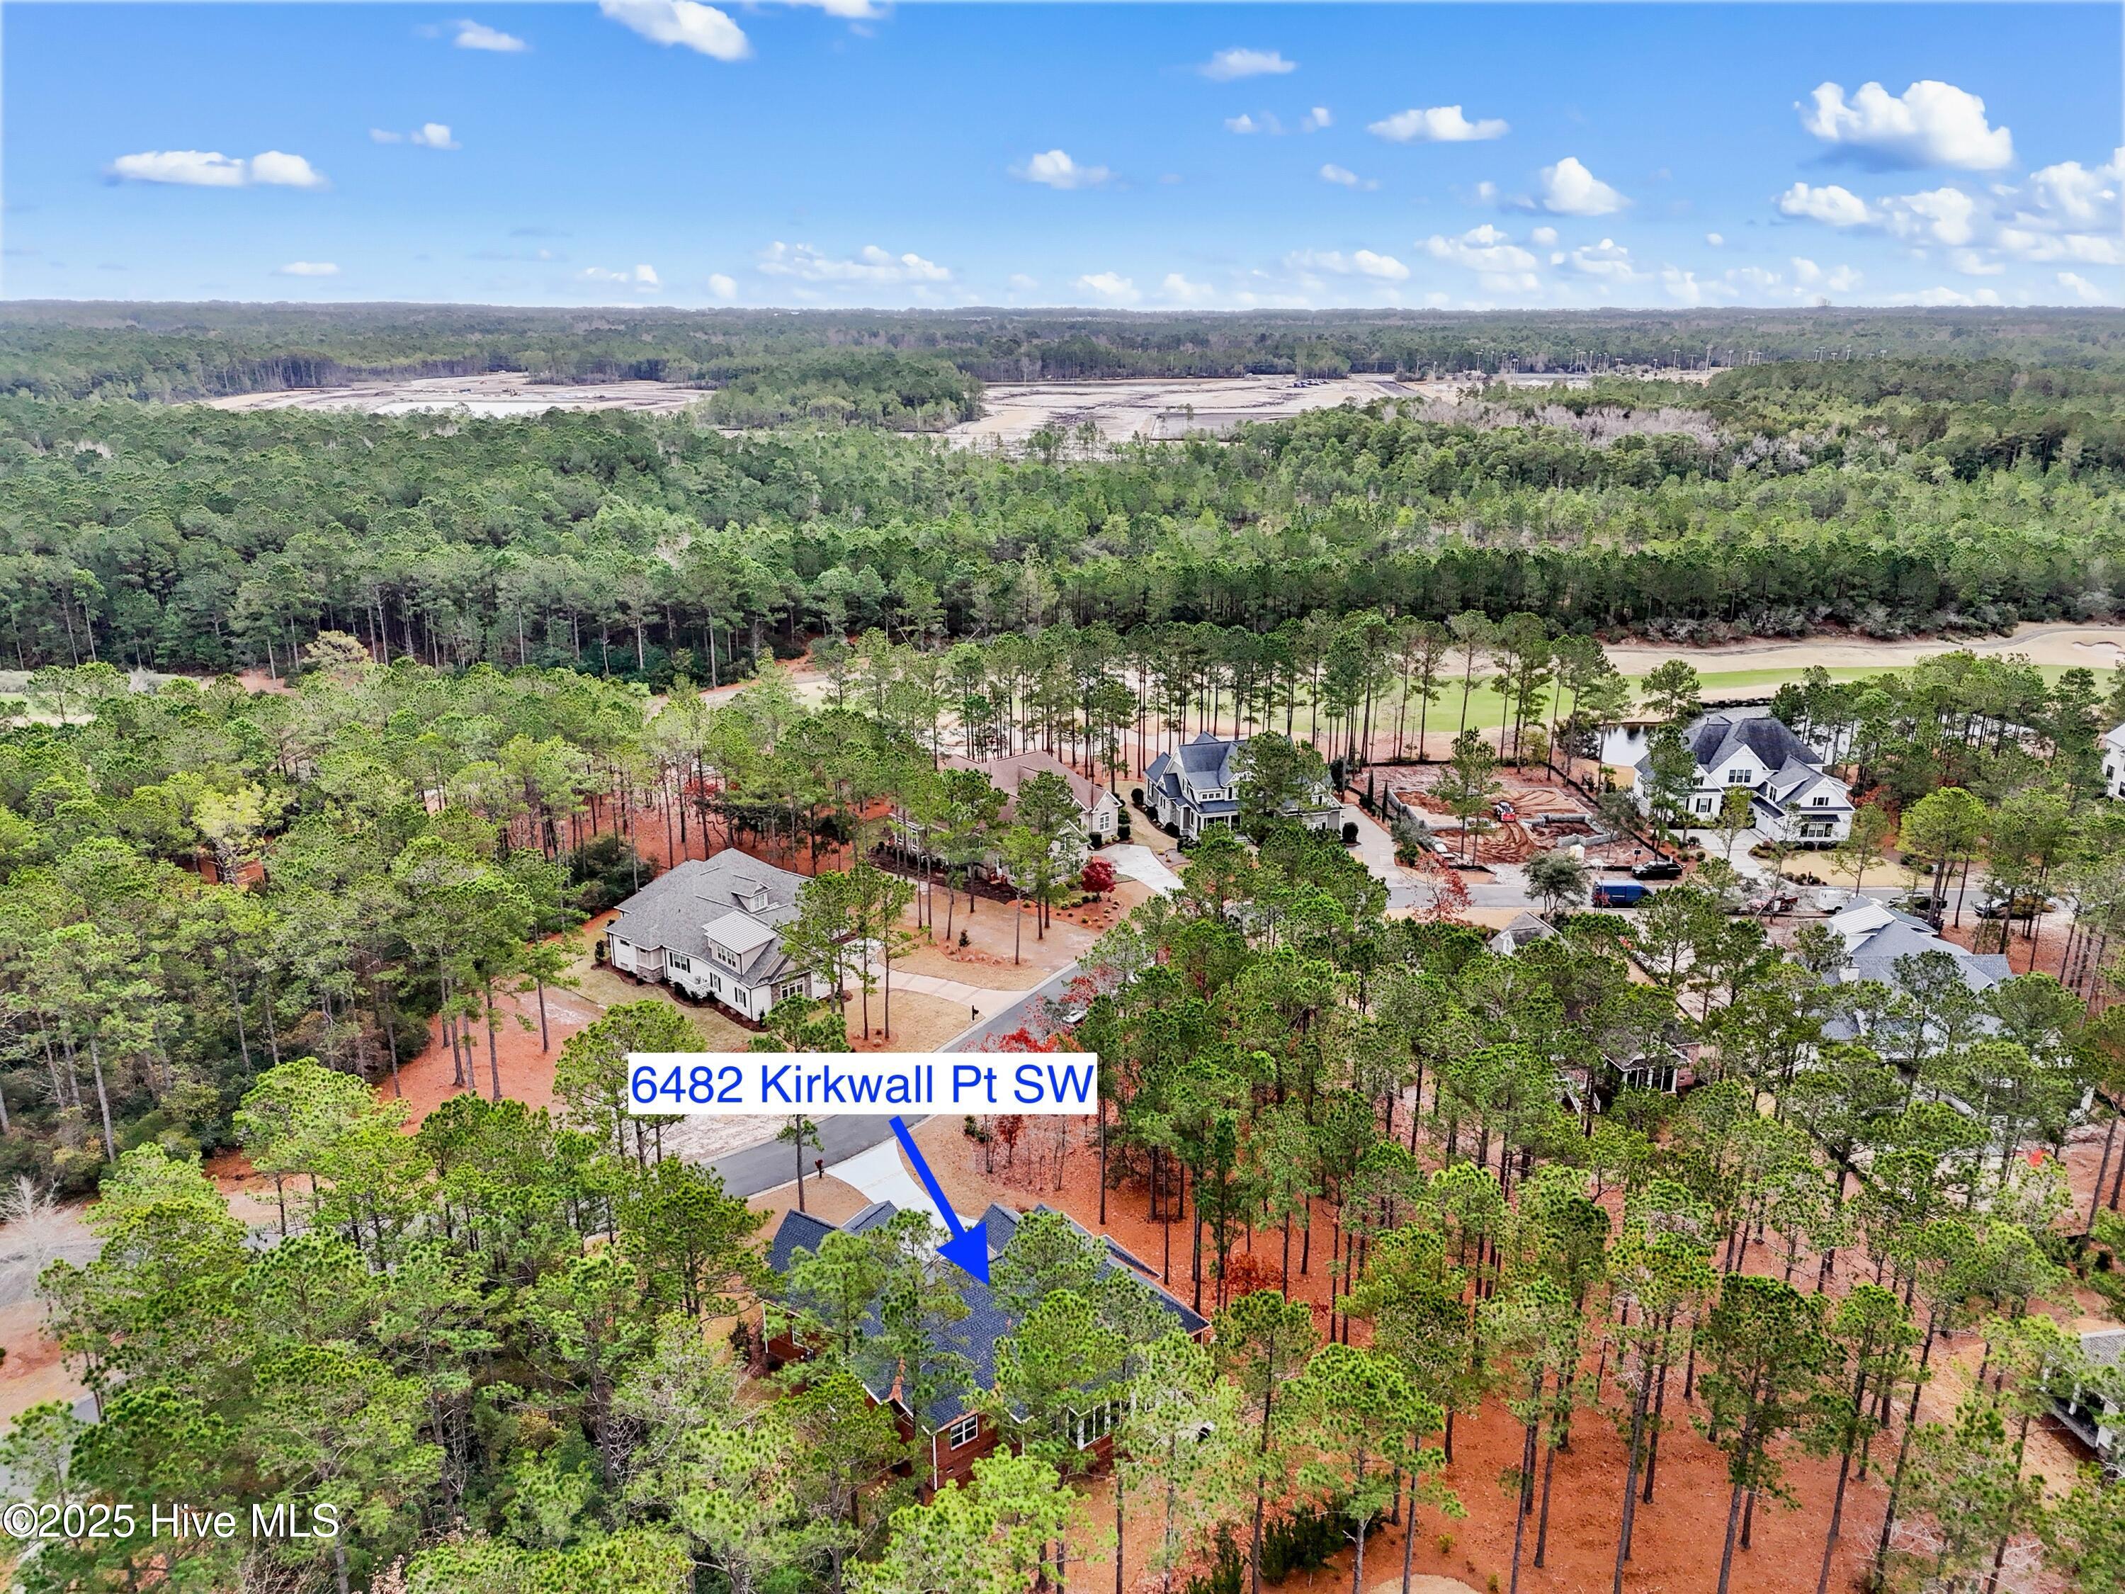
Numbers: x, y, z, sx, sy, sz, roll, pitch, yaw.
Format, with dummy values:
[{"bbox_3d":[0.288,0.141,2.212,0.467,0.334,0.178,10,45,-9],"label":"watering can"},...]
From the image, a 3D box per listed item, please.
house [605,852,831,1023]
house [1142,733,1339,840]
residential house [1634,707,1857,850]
[{"bbox_3d":[-30.260,11.420,140.980,24.500,8.400,19.500,17,25,40],"label":"house"},{"bbox_3d":[20.990,-2.610,181.330,18.000,9.600,20.700,-6,20,-19],"label":"house"},{"bbox_3d":[83.630,-2.570,180.240,22.000,10.600,19.700,-1,19,-3],"label":"residential house"}]

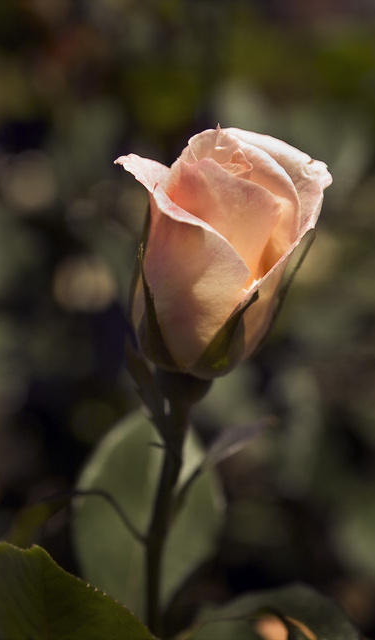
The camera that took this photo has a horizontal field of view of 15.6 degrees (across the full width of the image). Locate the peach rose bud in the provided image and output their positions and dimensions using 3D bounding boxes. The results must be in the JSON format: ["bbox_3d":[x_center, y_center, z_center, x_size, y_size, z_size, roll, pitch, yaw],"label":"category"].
[{"bbox_3d":[0.008,-0.016,0.320,0.049,0.053,0.047,8,21,-3],"label":"peach rose bud"}]

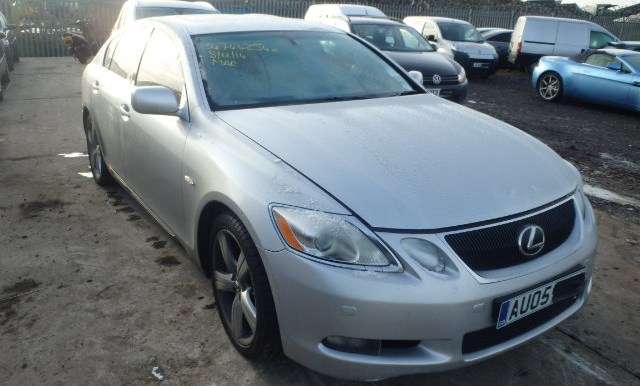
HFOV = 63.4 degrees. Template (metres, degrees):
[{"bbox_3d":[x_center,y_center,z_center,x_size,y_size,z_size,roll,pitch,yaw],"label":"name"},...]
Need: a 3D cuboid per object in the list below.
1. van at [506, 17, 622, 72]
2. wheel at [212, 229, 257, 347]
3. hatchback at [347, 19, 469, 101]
[{"bbox_3d":[8.778,-4.855,17.299,4.440,1.840,1.810,5,18,12],"label":"van"},{"bbox_3d":[-0.289,0.382,2.267,0.200,0.490,0.490,-10,21,-29],"label":"wheel"},{"bbox_3d":[0.992,-2.379,9.374,1.750,1.480,4.170,-5,19,-20],"label":"hatchback"}]

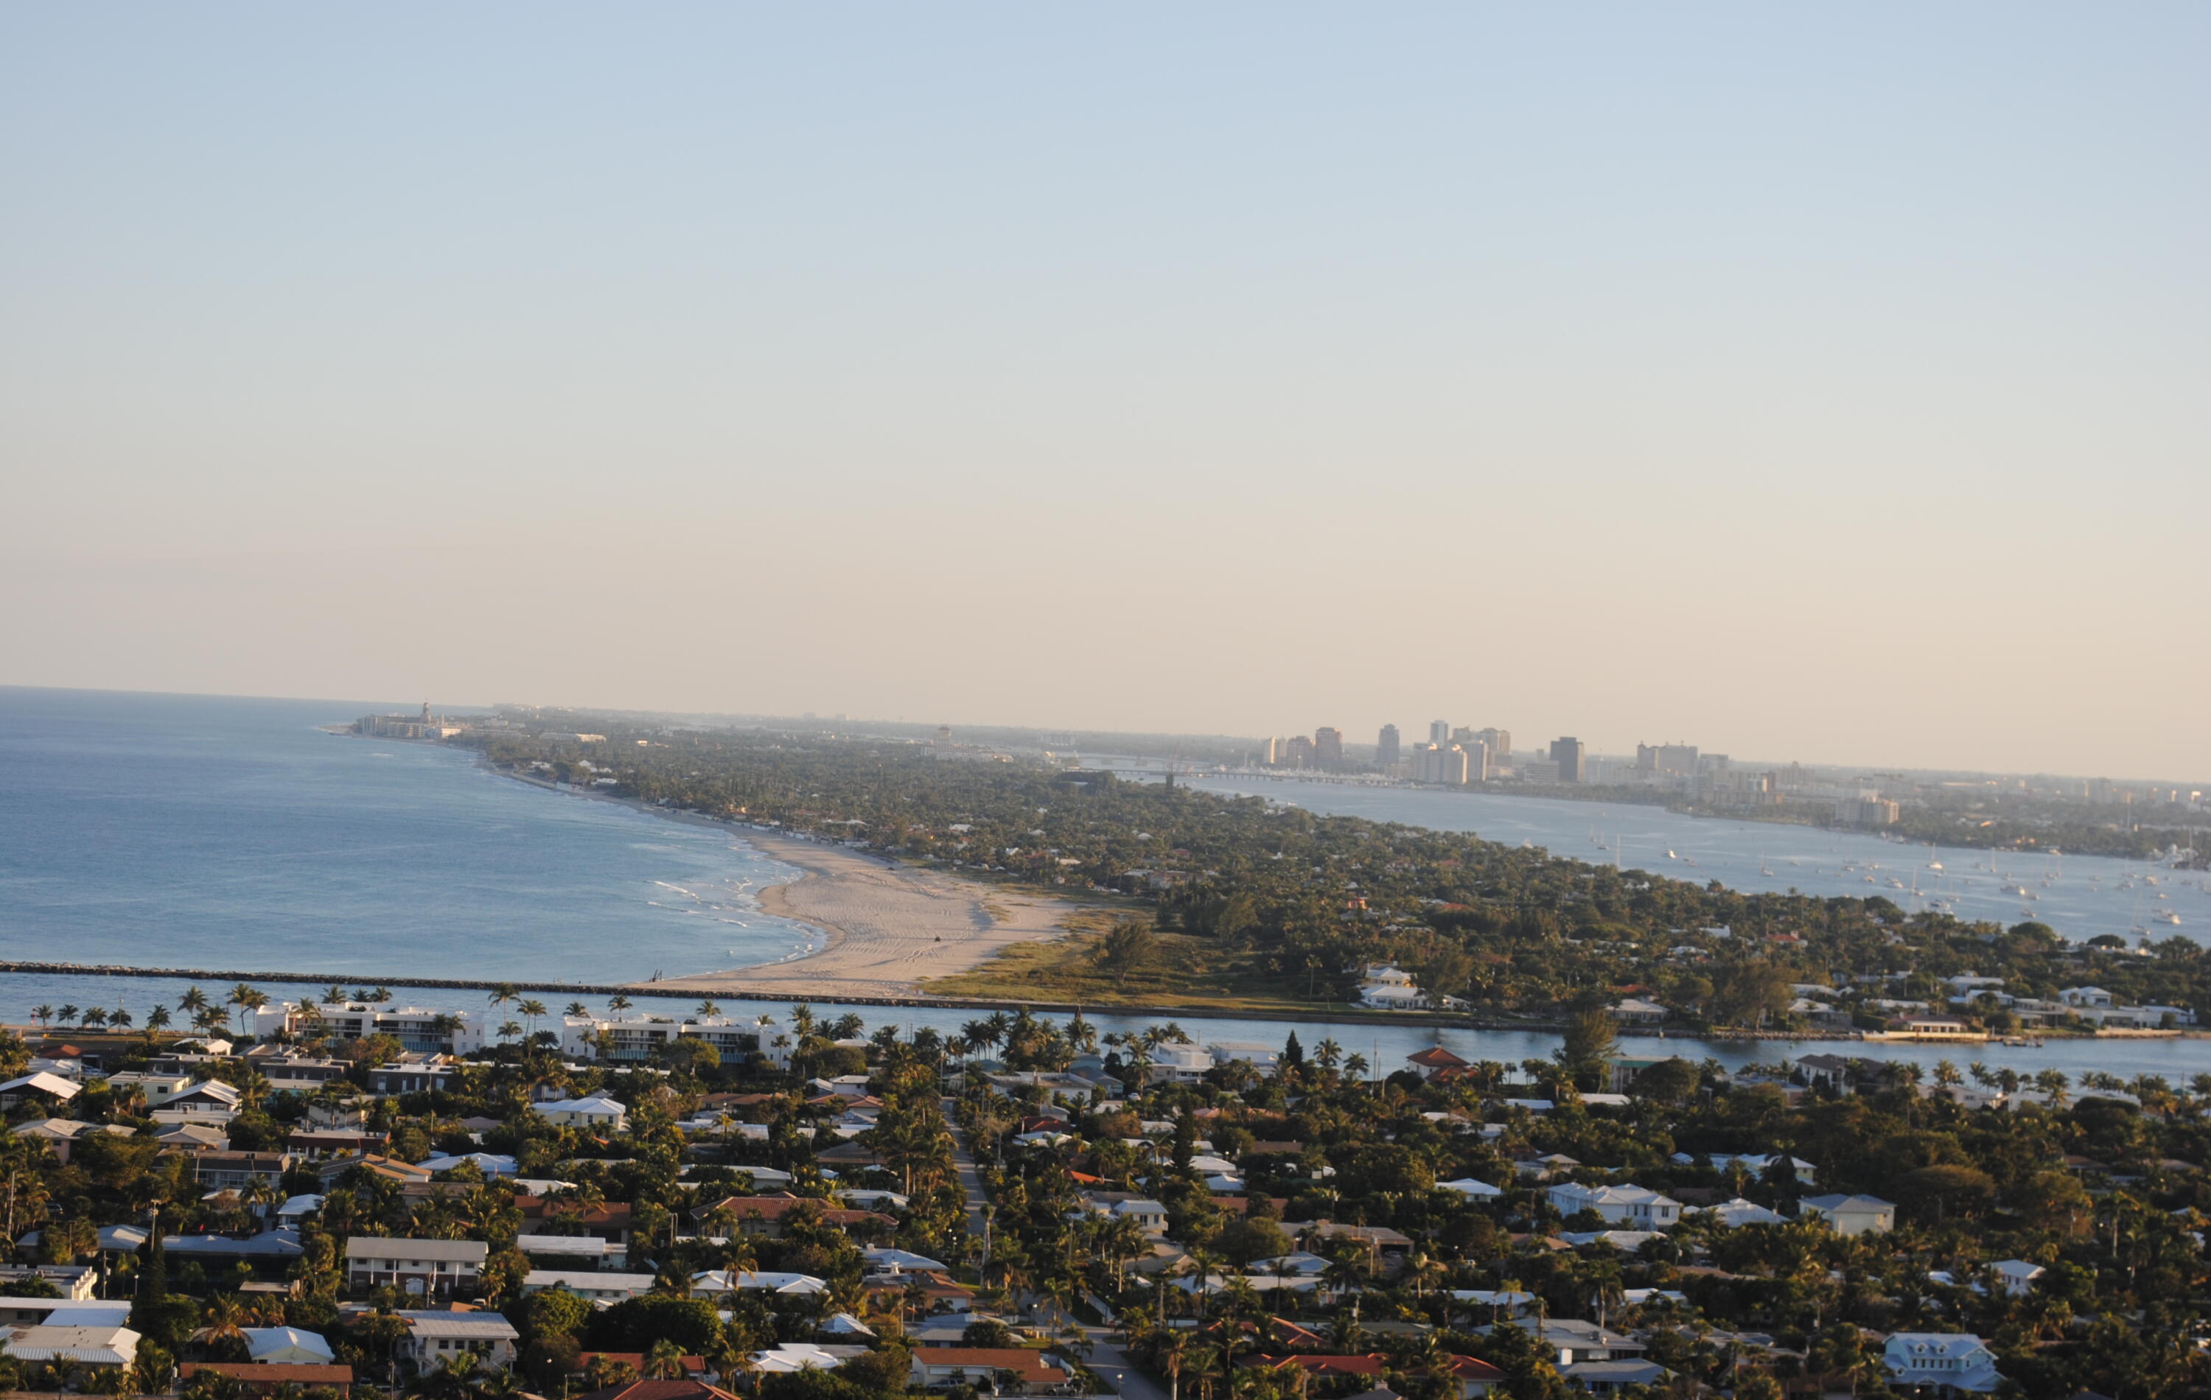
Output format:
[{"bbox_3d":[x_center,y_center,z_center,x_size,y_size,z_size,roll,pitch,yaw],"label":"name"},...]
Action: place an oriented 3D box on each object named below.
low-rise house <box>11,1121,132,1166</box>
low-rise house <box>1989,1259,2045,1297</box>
[{"bbox_3d":[-177.280,76.650,866.000,20.000,6.900,15.000,3,0,-5],"label":"low-rise house"},{"bbox_3d":[147.640,94.210,817.890,7.500,6.500,10.500,3,0,-12],"label":"low-rise house"}]

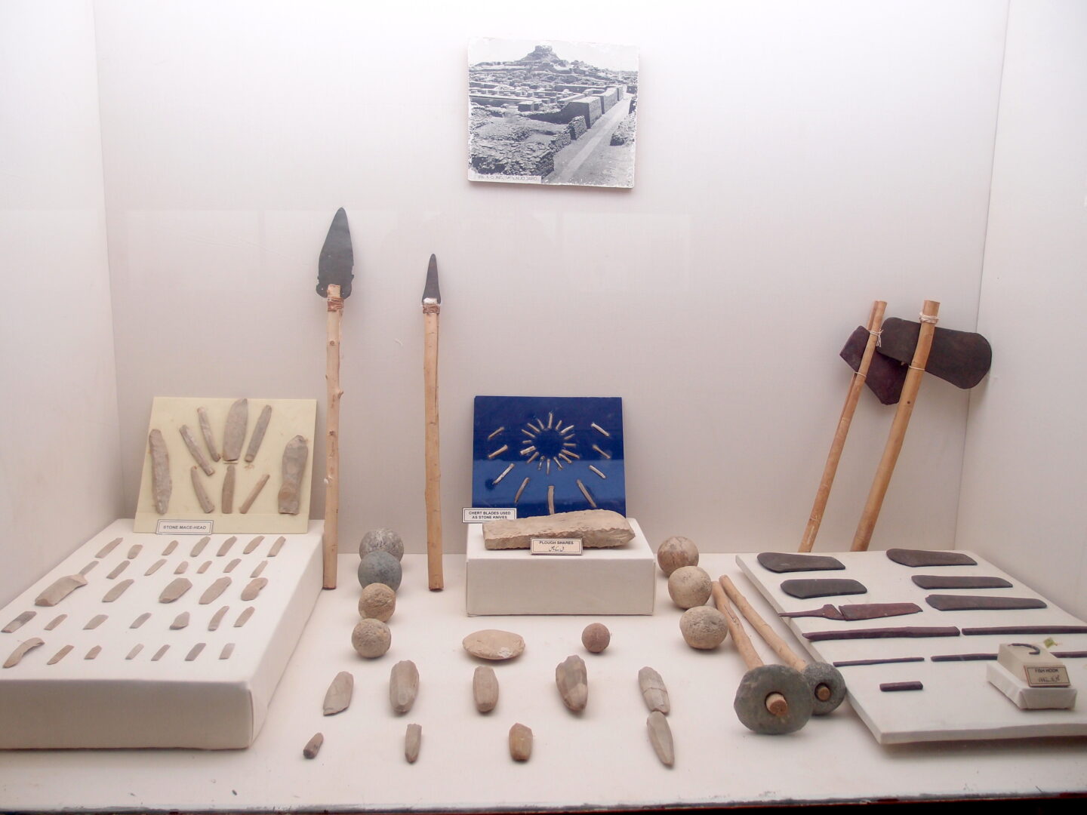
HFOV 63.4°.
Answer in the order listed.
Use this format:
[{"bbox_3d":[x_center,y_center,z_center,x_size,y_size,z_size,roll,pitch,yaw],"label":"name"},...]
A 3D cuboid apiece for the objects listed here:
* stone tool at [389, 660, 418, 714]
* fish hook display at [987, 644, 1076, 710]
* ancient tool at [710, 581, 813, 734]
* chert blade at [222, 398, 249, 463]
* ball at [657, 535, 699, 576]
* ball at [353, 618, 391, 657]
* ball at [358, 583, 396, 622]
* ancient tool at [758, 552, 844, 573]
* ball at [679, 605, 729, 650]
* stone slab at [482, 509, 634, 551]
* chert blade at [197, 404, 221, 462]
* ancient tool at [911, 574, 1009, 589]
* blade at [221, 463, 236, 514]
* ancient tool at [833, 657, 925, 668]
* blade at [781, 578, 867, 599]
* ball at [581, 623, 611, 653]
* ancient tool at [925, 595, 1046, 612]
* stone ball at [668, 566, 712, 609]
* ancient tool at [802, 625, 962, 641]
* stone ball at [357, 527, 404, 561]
[{"bbox_3d":[-0.174,0.346,1.098,0.036,0.031,0.112,0,10,-7],"label":"stone tool"},{"bbox_3d":[0.649,0.358,1.174,0.075,0.053,0.080,0,10,-4],"label":"fish hook display"},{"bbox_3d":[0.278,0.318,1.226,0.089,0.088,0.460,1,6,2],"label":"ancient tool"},{"bbox_3d":[-0.574,0.040,1.634,0.039,0.122,0.011,7,-20,-2],"label":"chert blade"},{"bbox_3d":[0.232,0.259,1.518,0.071,0.071,0.071,1,10,0],"label":"ball"},{"bbox_3d":[-0.252,0.338,1.288,0.057,0.057,0.057,0,10,-4],"label":"ball"},{"bbox_3d":[-0.267,0.314,1.413,0.060,0.062,0.060,0,10,-4],"label":"ball"},{"bbox_3d":[0.451,0.271,1.540,0.139,0.009,0.092,0,10,-8],"label":"ancient tool"},{"bbox_3d":[0.215,0.294,1.177,0.064,0.059,0.062,1,10,0],"label":"ball"},{"bbox_3d":[0.022,0.188,1.357,0.230,0.032,0.100,0,10,-3],"label":"stone slab"},{"bbox_3d":[-0.620,0.049,1.629,0.015,0.112,0.008,-20,-17,-11],"label":"chert blade"},{"bbox_3d":[0.650,0.271,1.369,0.147,0.006,0.042,0,10,-5],"label":"ancient tool"},{"bbox_3d":[-0.571,0.148,1.598,0.021,0.089,0.007,0,-20,-5],"label":"blade"},{"bbox_3d":[0.417,0.316,1.089,0.119,0.004,0.005,-1,10,-9],"label":"ancient tool"},{"bbox_3d":[0.427,0.274,1.332,0.123,0.006,0.057,-1,10,-9],"label":"blade"},{"bbox_3d":[0.078,0.346,1.320,0.045,0.044,0.045,1,10,0],"label":"ball"},{"bbox_3d":[0.689,0.304,1.373,0.184,0.009,0.057,0,10,-6],"label":"ancient tool"},{"bbox_3d":[0.230,0.284,1.382,0.069,0.069,0.069,1,10,0],"label":"stone ball"},{"bbox_3d":[0.519,0.346,1.352,0.247,0.011,0.015,0,10,-7],"label":"ancient tool"},{"bbox_3d":[-0.279,0.247,1.519,0.076,0.076,0.076,0,10,-5],"label":"stone ball"}]

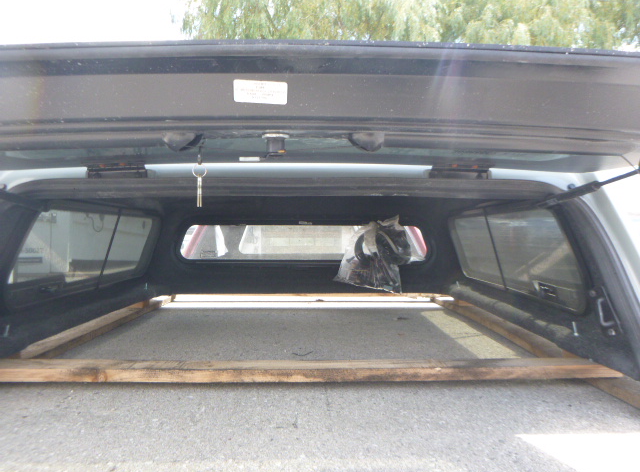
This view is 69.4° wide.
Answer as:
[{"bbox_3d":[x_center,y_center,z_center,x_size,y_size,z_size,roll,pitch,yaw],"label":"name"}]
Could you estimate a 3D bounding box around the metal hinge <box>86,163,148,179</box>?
[{"bbox_3d":[-0.520,-0.167,1.180,0.150,0.040,0.040,-2,0,-1],"label":"metal hinge"}]

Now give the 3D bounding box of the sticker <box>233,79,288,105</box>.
[{"bbox_3d":[-0.103,-0.250,0.800,0.094,0.004,0.047,2,-39,-3],"label":"sticker"}]

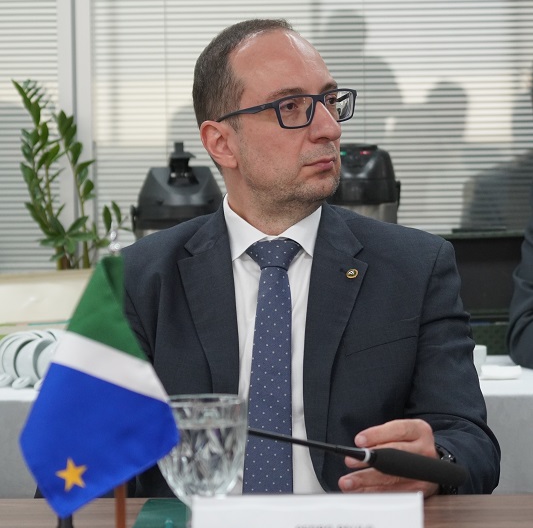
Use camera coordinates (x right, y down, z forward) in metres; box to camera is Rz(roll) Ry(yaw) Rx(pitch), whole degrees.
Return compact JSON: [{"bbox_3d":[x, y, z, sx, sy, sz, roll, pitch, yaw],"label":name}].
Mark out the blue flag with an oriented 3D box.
[{"bbox_3d":[-0.154,0.113,2.158,0.145,0.237,0.050,-1,3,3],"label":"blue flag"}]

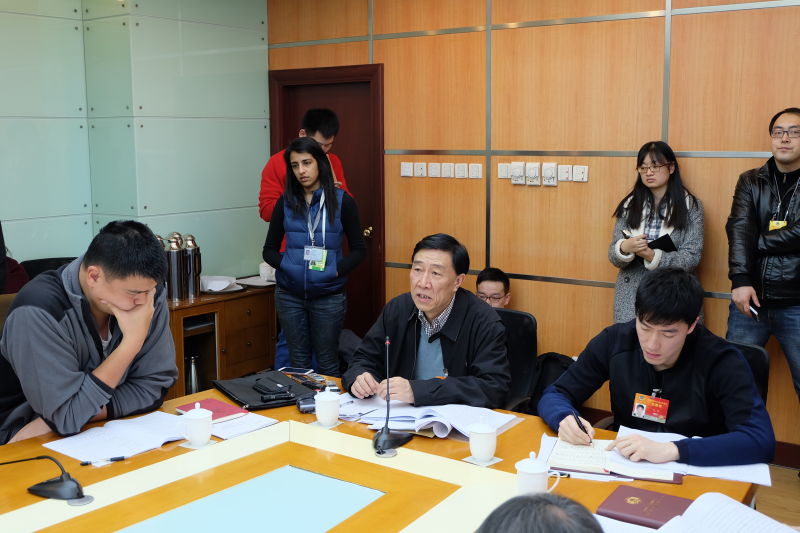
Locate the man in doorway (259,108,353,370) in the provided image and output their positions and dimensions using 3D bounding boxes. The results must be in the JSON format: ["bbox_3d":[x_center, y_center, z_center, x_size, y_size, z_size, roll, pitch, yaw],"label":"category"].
[{"bbox_3d":[-0.499,0.043,4.963,0.520,1.790,0.380,-5,10,-30],"label":"man in doorway"}]

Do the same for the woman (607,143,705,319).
[{"bbox_3d":[1.306,0.193,4.574,0.460,1.660,0.340,5,10,34],"label":"woman"}]

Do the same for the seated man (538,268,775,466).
[{"bbox_3d":[0.850,0.635,2.858,0.680,1.300,0.680,5,10,32],"label":"seated man"}]

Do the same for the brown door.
[{"bbox_3d":[-0.485,-0.256,5.933,0.947,2.101,0.100,5,10,34],"label":"brown door"}]

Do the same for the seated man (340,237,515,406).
[{"bbox_3d":[0.131,0.530,3.198,0.580,1.330,0.780,6,11,38],"label":"seated man"}]

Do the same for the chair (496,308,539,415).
[{"bbox_3d":[0.168,0.665,3.414,0.560,1.000,0.600,5,10,34],"label":"chair"}]

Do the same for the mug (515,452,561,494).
[{"bbox_3d":[0.355,0.547,2.306,0.114,0.132,0.086,1,9,6],"label":"mug"}]

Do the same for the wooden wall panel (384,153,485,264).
[{"bbox_3d":[0.220,-0.350,5.585,0.739,0.696,0.030,5,10,34],"label":"wooden wall panel"}]

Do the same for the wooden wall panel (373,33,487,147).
[{"bbox_3d":[0.171,-1.044,5.361,0.804,0.681,0.030,5,10,34],"label":"wooden wall panel"}]

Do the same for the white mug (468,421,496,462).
[{"bbox_3d":[0.247,0.500,2.625,0.086,0.132,0.112,0,9,5],"label":"white mug"}]

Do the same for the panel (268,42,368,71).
[{"bbox_3d":[-0.549,-1.409,5.957,0.861,0.146,0.030,5,10,34],"label":"panel"}]

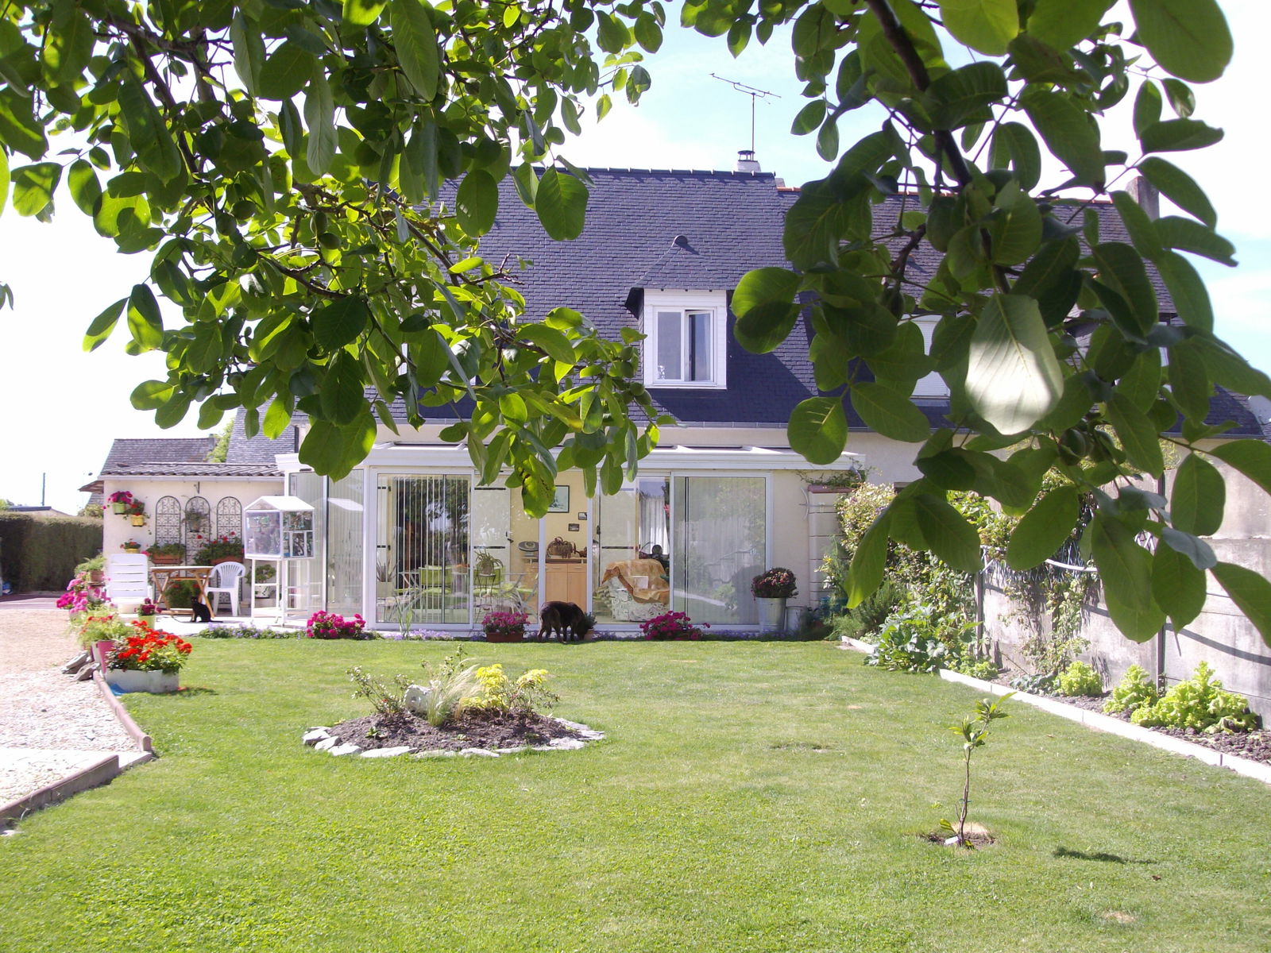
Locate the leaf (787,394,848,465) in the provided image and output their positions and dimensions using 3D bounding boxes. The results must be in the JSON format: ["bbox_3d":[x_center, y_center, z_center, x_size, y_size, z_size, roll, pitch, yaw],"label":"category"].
[{"bbox_3d":[0.219,-0.055,1.584,0.070,0.086,0.030,23,5,6],"label":"leaf"}]

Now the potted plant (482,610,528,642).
[{"bbox_3d":[-1.702,1.962,17.300,0.600,0.420,0.380,0,-2,-5],"label":"potted plant"}]

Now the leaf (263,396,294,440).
[{"bbox_3d":[-0.661,-0.109,2.450,0.050,0.096,0.035,25,0,-15],"label":"leaf"}]

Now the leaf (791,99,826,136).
[{"bbox_3d":[0.314,-0.650,2.393,0.086,0.050,0.030,-43,6,16],"label":"leaf"}]

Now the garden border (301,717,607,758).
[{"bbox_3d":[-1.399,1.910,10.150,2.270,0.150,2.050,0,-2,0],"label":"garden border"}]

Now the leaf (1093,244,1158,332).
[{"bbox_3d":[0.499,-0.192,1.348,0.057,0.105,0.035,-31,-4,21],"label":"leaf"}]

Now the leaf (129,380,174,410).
[{"bbox_3d":[-0.931,-0.157,2.550,0.092,0.056,0.035,-19,10,0],"label":"leaf"}]

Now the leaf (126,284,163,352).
[{"bbox_3d":[-0.761,-0.246,2.050,0.054,0.108,0.035,-9,9,-19],"label":"leaf"}]

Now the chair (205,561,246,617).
[{"bbox_3d":[-6.074,1.671,19.600,0.560,0.790,0.550,0,-2,0],"label":"chair"}]

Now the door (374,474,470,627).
[{"bbox_3d":[-2.907,1.014,18.000,1.312,2.082,0.090,0,-3,-6],"label":"door"}]

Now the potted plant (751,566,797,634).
[{"bbox_3d":[1.898,1.695,18.050,0.620,0.900,0.600,0,-3,-6],"label":"potted plant"}]

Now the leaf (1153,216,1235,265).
[{"bbox_3d":[0.643,-0.270,1.520,0.105,0.042,0.038,24,0,0],"label":"leaf"}]

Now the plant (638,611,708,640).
[{"bbox_3d":[0.501,2.006,17.800,0.900,0.390,0.500,0,-3,-6],"label":"plant"}]

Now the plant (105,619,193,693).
[{"bbox_3d":[-4.633,1.708,12.600,0.790,0.650,0.450,0,-2,-6],"label":"plant"}]

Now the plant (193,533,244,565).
[{"bbox_3d":[-6.507,1.134,20.600,0.790,0.510,0.380,0,-2,-5],"label":"plant"}]

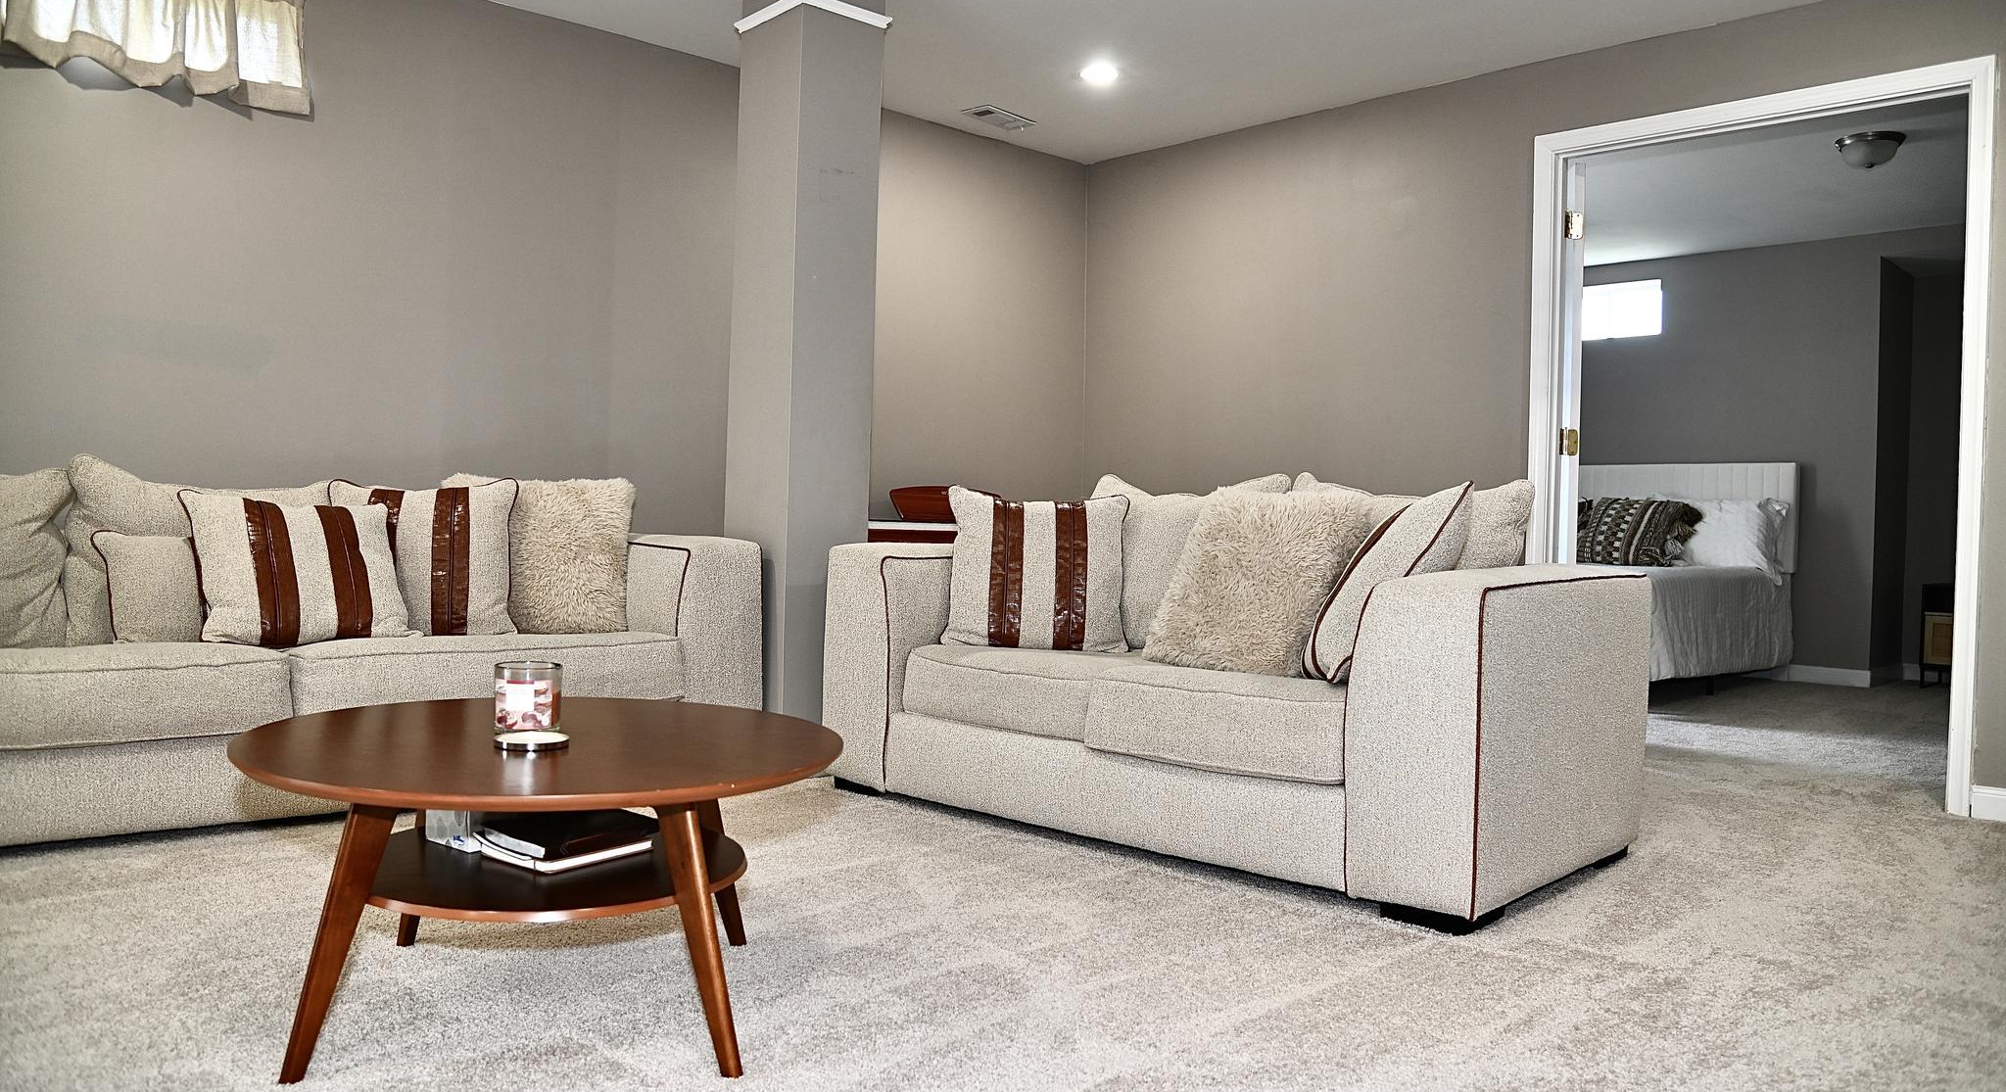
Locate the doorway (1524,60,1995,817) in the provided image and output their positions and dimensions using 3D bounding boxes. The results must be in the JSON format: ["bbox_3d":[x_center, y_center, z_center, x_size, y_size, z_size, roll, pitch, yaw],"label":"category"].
[{"bbox_3d":[2.287,-0.325,4.189,0.140,2.094,1.306,0,2,-43],"label":"doorway"}]

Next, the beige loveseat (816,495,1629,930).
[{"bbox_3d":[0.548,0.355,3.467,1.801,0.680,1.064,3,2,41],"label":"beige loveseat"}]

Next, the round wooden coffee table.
[{"bbox_3d":[-0.692,0.495,2.043,0.865,0.416,0.865,2,2,0],"label":"round wooden coffee table"}]

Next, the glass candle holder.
[{"bbox_3d":[-0.752,0.240,2.119,0.105,0.098,0.105,1,2,-19],"label":"glass candle holder"}]

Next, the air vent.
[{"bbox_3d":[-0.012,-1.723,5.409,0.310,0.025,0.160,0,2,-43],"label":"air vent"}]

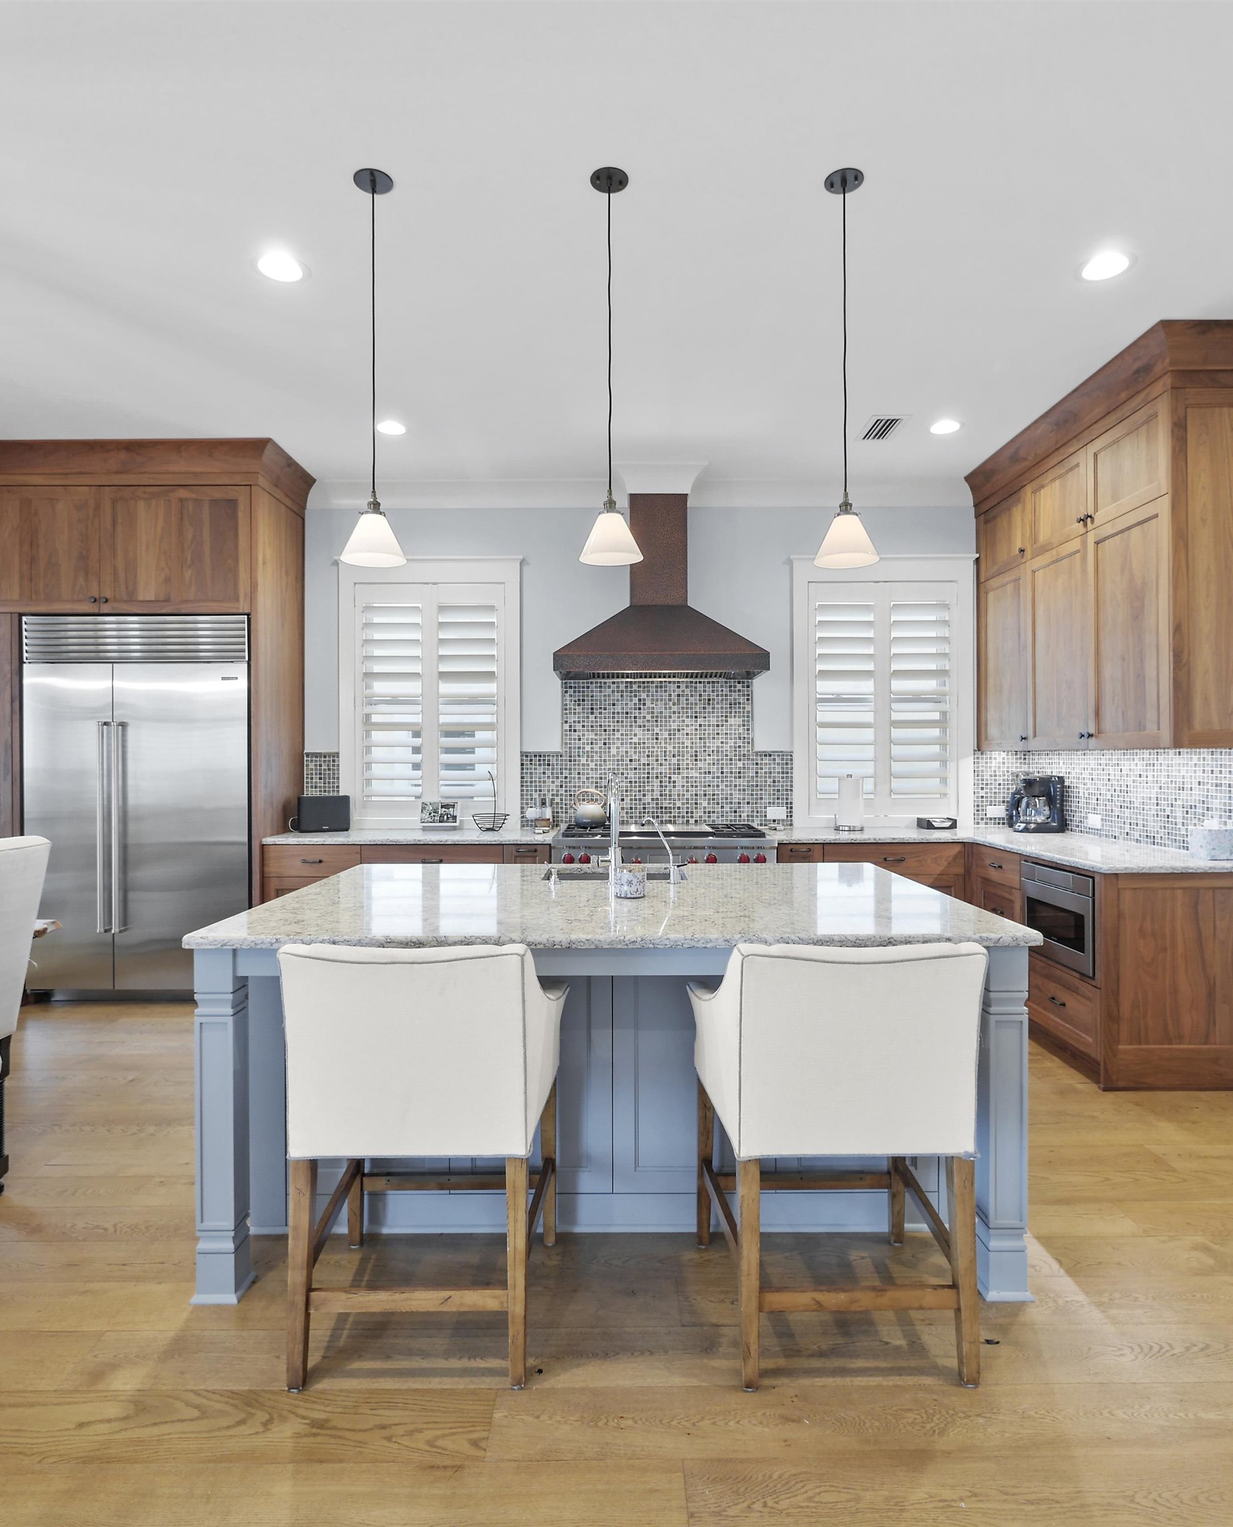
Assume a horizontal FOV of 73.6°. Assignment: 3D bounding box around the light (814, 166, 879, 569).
[{"bbox_3d":[0.680,-1.158,2.440,0.195,1.132,0.195,0,0,0],"label":"light"}]

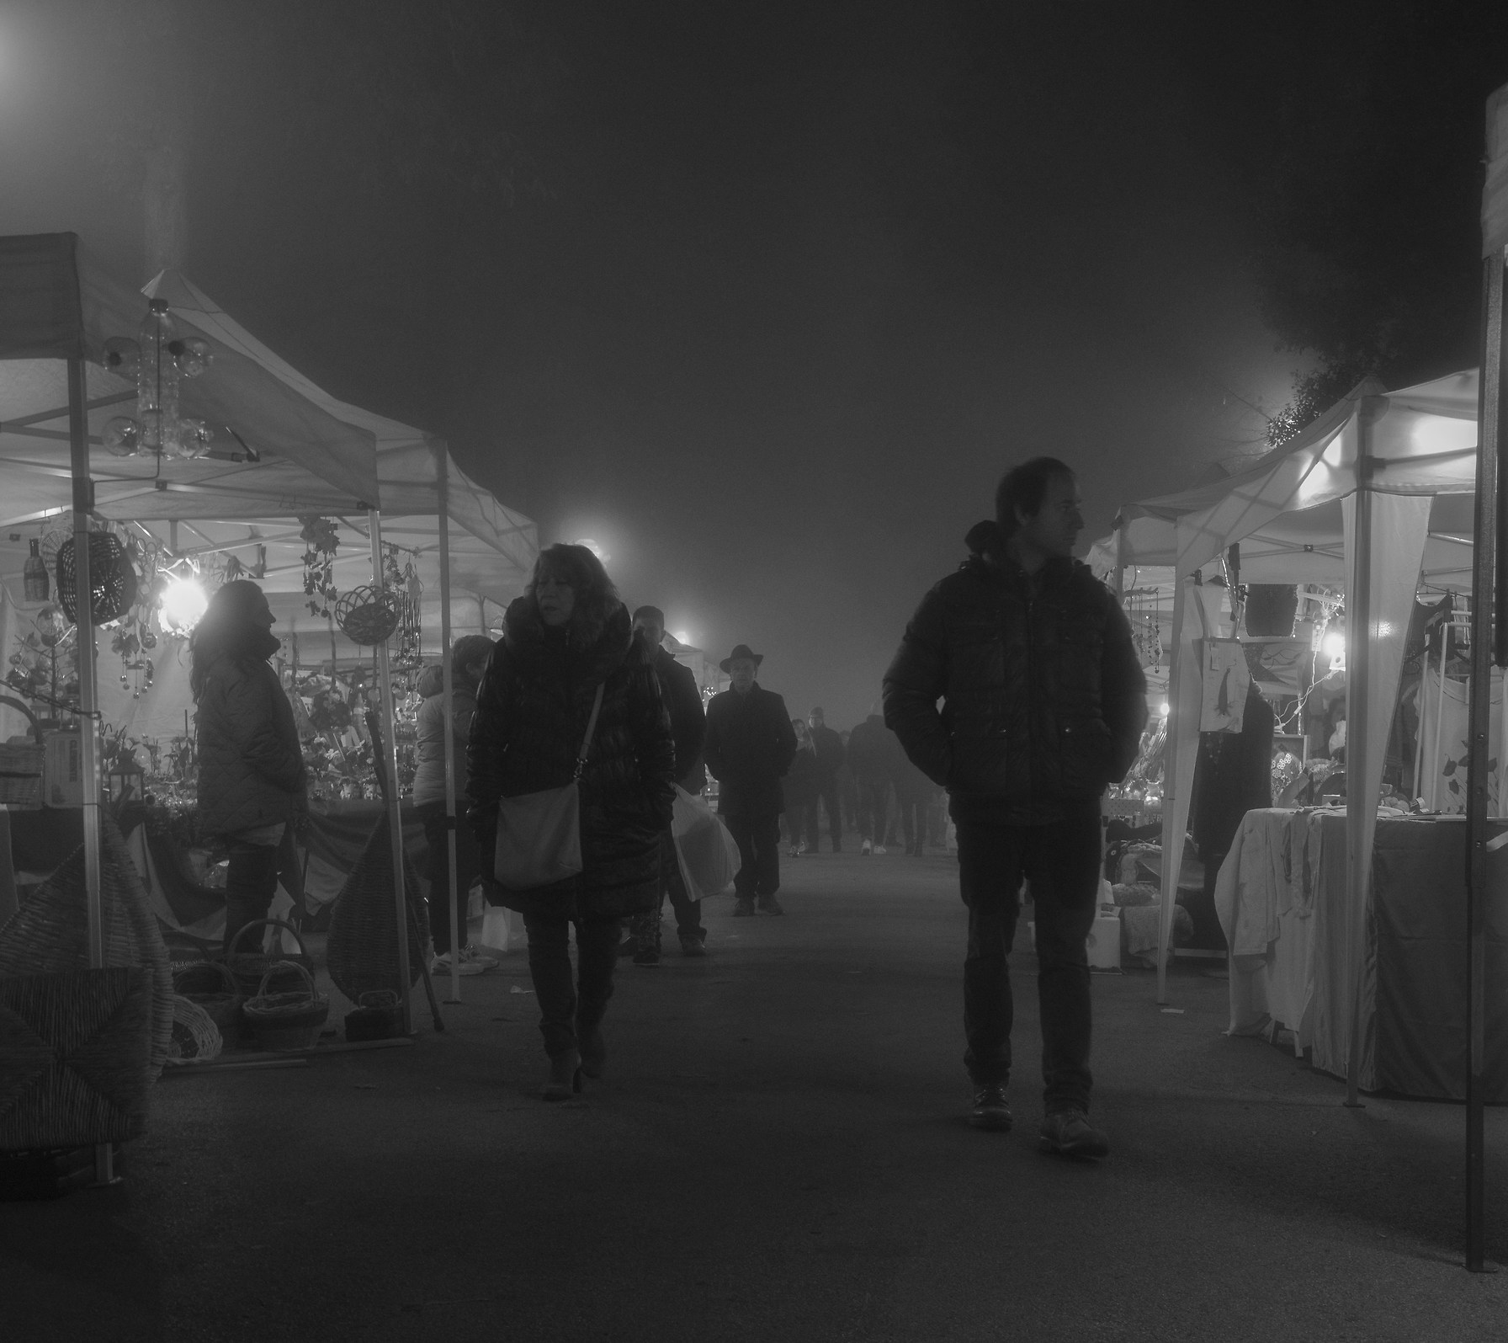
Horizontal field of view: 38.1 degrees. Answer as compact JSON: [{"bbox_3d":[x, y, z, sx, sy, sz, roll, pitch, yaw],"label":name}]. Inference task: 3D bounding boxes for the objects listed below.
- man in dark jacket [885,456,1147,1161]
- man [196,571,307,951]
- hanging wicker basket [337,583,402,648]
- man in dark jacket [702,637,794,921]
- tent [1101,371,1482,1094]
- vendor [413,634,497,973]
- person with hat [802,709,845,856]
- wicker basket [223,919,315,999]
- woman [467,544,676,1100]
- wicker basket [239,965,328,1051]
[{"bbox_3d":[0.691,0.340,5.750,0.640,1.790,0.550,0,-3,-3],"label":"man in dark jacket"},{"bbox_3d":[-1.943,0.493,8.386,0.440,1.720,0.500,0,-3,-6],"label":"man"},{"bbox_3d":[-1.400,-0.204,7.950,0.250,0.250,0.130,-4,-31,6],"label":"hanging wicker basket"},{"bbox_3d":[-0.027,0.731,14.900,0.610,1.820,0.400,0,-2,0],"label":"man in dark jacket"},{"bbox_3d":[3.200,-0.024,7.810,2.900,2.700,2.900,0,-3,0],"label":"tent"},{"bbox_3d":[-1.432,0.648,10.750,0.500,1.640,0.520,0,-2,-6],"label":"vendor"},{"bbox_3d":[0.832,1.275,25.600,0.530,1.720,0.380,-1,-2,9],"label":"person with hat"},{"bbox_3d":[-1.800,1.131,8.106,0.320,0.420,0.260,0,-3,-9],"label":"wicker basket"},{"bbox_3d":[-0.563,0.453,6.750,0.640,1.690,0.450,-1,-2,7],"label":"woman"},{"bbox_3d":[-1.652,1.180,7.693,0.300,0.310,0.250,1,-3,-11],"label":"wicker basket"}]

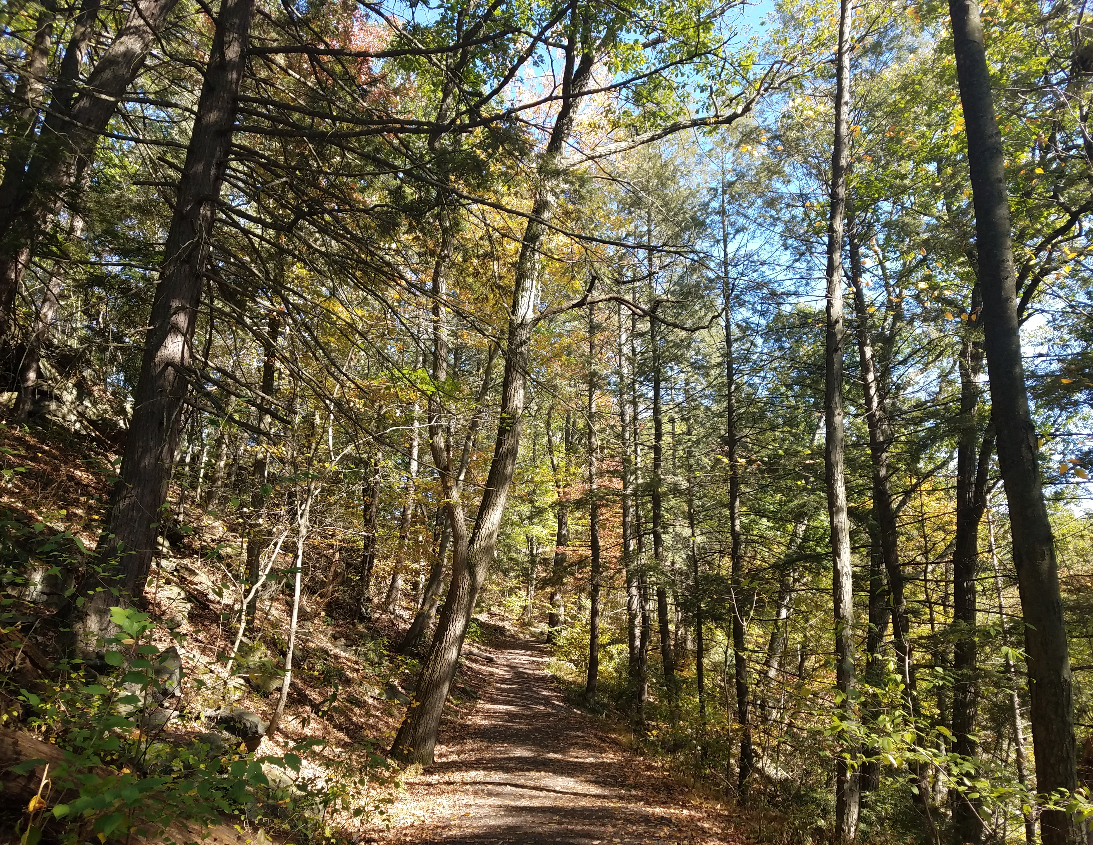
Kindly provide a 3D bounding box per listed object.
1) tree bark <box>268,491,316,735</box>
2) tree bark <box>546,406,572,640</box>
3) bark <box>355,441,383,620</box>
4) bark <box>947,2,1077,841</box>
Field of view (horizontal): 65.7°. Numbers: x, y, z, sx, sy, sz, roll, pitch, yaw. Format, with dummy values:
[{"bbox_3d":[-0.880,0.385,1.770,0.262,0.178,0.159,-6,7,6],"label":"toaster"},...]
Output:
[{"bbox_3d":[-1.850,1.366,6.154,0.330,1.730,0.200,0,-10,0],"label":"tree bark"},{"bbox_3d":[0.376,2.853,24.897,0.720,6.860,0.500,0,-10,0],"label":"tree bark"},{"bbox_3d":[-3.323,2.035,15.895,0.460,3.330,0.360,0,-10,0],"label":"bark"},{"bbox_3d":[3.451,-0.149,6.333,0.320,6.710,0.300,0,-10,0],"label":"bark"}]

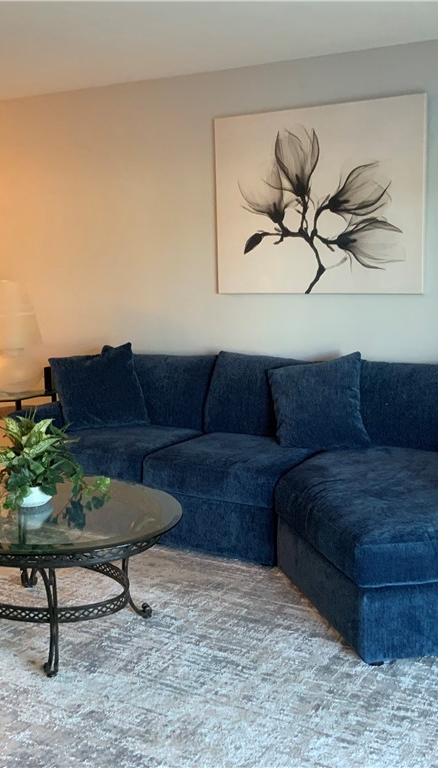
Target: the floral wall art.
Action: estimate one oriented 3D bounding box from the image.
[{"bbox_3d":[0.508,-0.965,4.562,1.188,0.968,0.036,4,11,30],"label":"floral wall art"}]

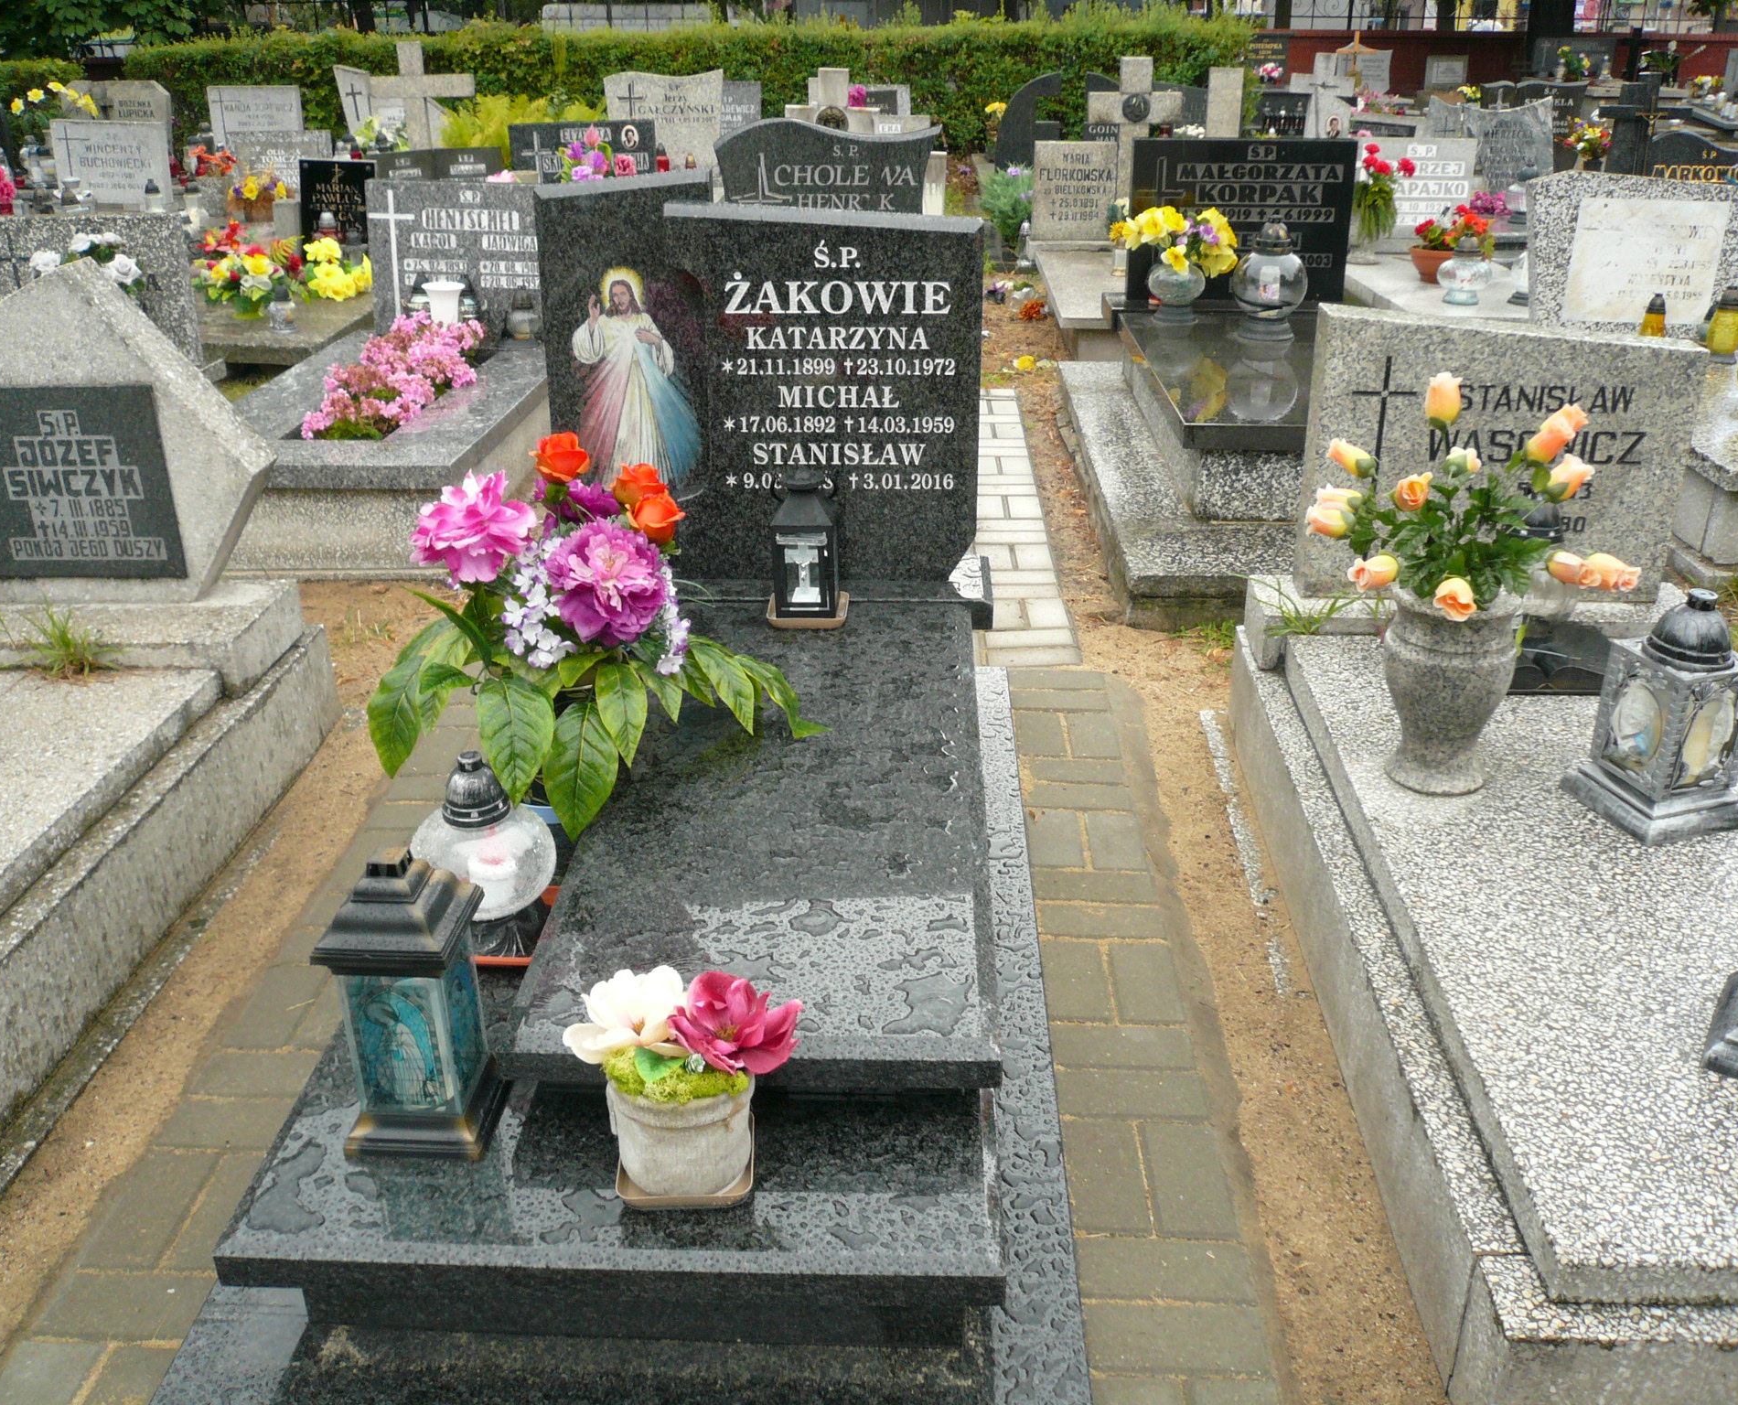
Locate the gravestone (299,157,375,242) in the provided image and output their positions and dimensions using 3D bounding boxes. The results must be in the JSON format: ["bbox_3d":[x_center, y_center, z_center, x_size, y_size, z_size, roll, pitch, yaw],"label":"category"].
[{"bbox_3d":[-2.068,-1.863,5.871,0.320,0.440,0.060,1,25,4],"label":"gravestone"}]

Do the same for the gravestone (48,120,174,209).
[{"bbox_3d":[-3.718,-2.634,7.431,0.570,0.390,0.090,1,25,4],"label":"gravestone"}]

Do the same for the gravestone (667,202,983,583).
[{"bbox_3d":[-0.080,-0.570,2.850,0.590,0.700,0.085,0,25,2],"label":"gravestone"}]

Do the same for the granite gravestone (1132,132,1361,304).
[{"bbox_3d":[1.226,-1.589,5.004,0.720,0.505,0.080,1,26,2],"label":"granite gravestone"}]

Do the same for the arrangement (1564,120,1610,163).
[{"bbox_3d":[3.648,-2.845,7.700,0.260,0.250,0.240,0,25,2],"label":"arrangement"}]

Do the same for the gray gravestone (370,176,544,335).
[{"bbox_3d":[-1.306,-1.432,4.893,0.610,0.490,0.090,2,26,4],"label":"gray gravestone"}]

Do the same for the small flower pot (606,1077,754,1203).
[{"bbox_3d":[-0.204,0.448,1.680,0.153,0.135,0.148,0,25,0],"label":"small flower pot"}]

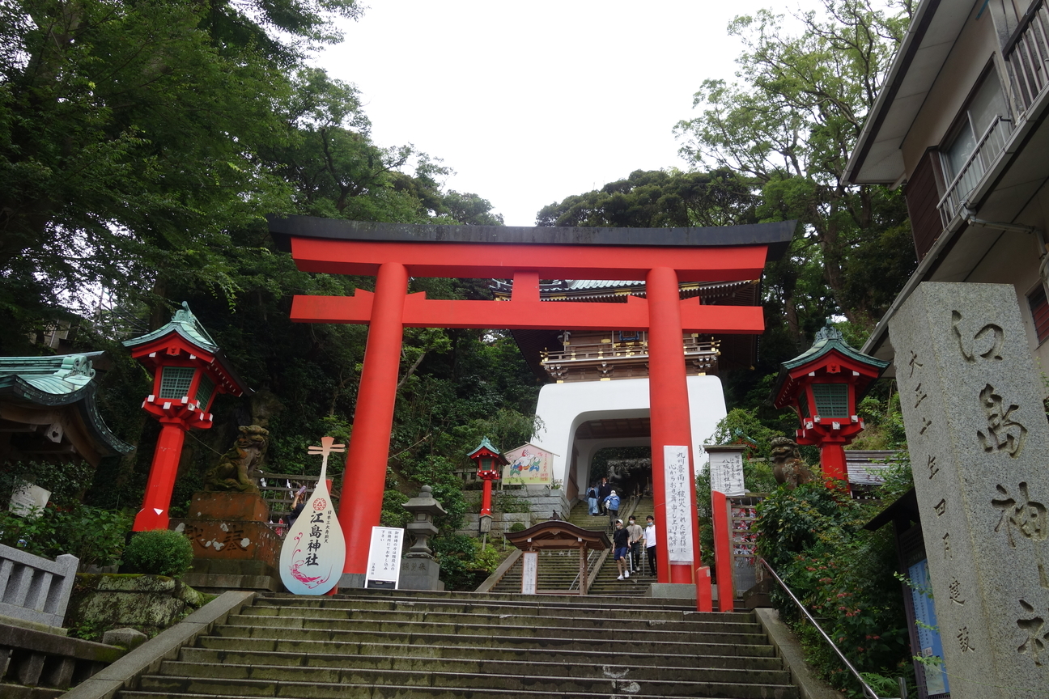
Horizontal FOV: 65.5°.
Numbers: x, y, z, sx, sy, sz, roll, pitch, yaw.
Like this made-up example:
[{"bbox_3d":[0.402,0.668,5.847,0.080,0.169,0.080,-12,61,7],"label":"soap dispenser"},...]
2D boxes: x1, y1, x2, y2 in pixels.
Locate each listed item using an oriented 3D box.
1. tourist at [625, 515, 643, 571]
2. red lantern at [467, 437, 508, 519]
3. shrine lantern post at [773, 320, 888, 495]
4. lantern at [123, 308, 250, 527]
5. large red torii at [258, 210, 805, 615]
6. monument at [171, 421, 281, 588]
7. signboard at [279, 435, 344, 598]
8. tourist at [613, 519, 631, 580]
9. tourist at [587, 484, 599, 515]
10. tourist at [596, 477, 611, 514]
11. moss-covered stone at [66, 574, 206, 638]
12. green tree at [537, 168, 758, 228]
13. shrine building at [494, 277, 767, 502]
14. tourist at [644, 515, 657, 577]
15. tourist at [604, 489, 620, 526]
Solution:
[{"bbox_3d":[3.282,5.764,24.205,0.530,1.702,0.420,-4,-26,14],"label":"tourist"},{"bbox_3d":[-1.447,5.278,32.626,1.320,3.290,1.450,-4,-26,15],"label":"red lantern"},{"bbox_3d":[3.990,1.397,10.544,1.370,3.600,1.400,0,-24,6],"label":"shrine lantern post"},{"bbox_3d":[-4.860,1.114,11.357,1.320,3.270,1.460,2,-25,3],"label":"lantern"},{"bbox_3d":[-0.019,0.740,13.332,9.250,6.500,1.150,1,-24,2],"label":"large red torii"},{"bbox_3d":[-4.483,2.536,12.800,1.750,2.720,1.750,1,-24,2],"label":"monument"},{"bbox_3d":[-2.947,2.337,11.698,0.930,2.270,0.120,1,-24,2],"label":"signboard"},{"bbox_3d":[2.782,5.741,23.468,0.550,1.729,0.480,-10,-28,25],"label":"tourist"},{"bbox_3d":[3.069,6.688,36.594,0.530,1.537,0.380,-3,-25,13],"label":"tourist"},{"bbox_3d":[3.448,6.393,35.386,0.550,1.700,0.400,-2,-25,10],"label":"tourist"},{"bbox_3d":[-4.669,3.135,9.818,1.600,0.750,0.750,1,-24,2],"label":"moss-covered stone"},{"bbox_3d":[9.553,-10.393,65.092,16.500,10.500,12.000,0,-25,7],"label":"green tree"},{"bbox_3d":[5.910,1.918,43.996,13.068,15.000,10.790,-3,-25,13],"label":"shrine building"},{"bbox_3d":[3.709,5.678,23.672,0.520,1.760,0.380,-3,-25,13],"label":"tourist"},{"bbox_3d":[3.575,6.461,32.882,0.580,1.580,0.500,-4,-25,13],"label":"tourist"}]

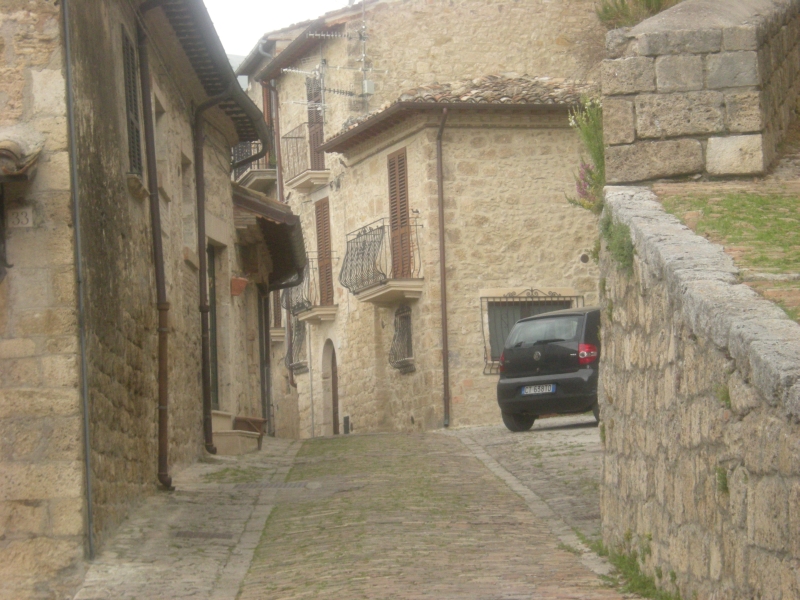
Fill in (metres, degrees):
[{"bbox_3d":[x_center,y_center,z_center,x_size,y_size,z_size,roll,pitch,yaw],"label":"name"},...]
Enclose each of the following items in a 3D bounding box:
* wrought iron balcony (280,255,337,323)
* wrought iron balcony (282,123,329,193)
[{"bbox_3d":[-1.807,-0.172,46.532,0.740,1.358,1.330,-1,-7,-19],"label":"wrought iron balcony"},{"bbox_3d":[-1.877,-2.772,47.004,0.470,1.224,1.480,-1,-7,-19],"label":"wrought iron balcony"}]

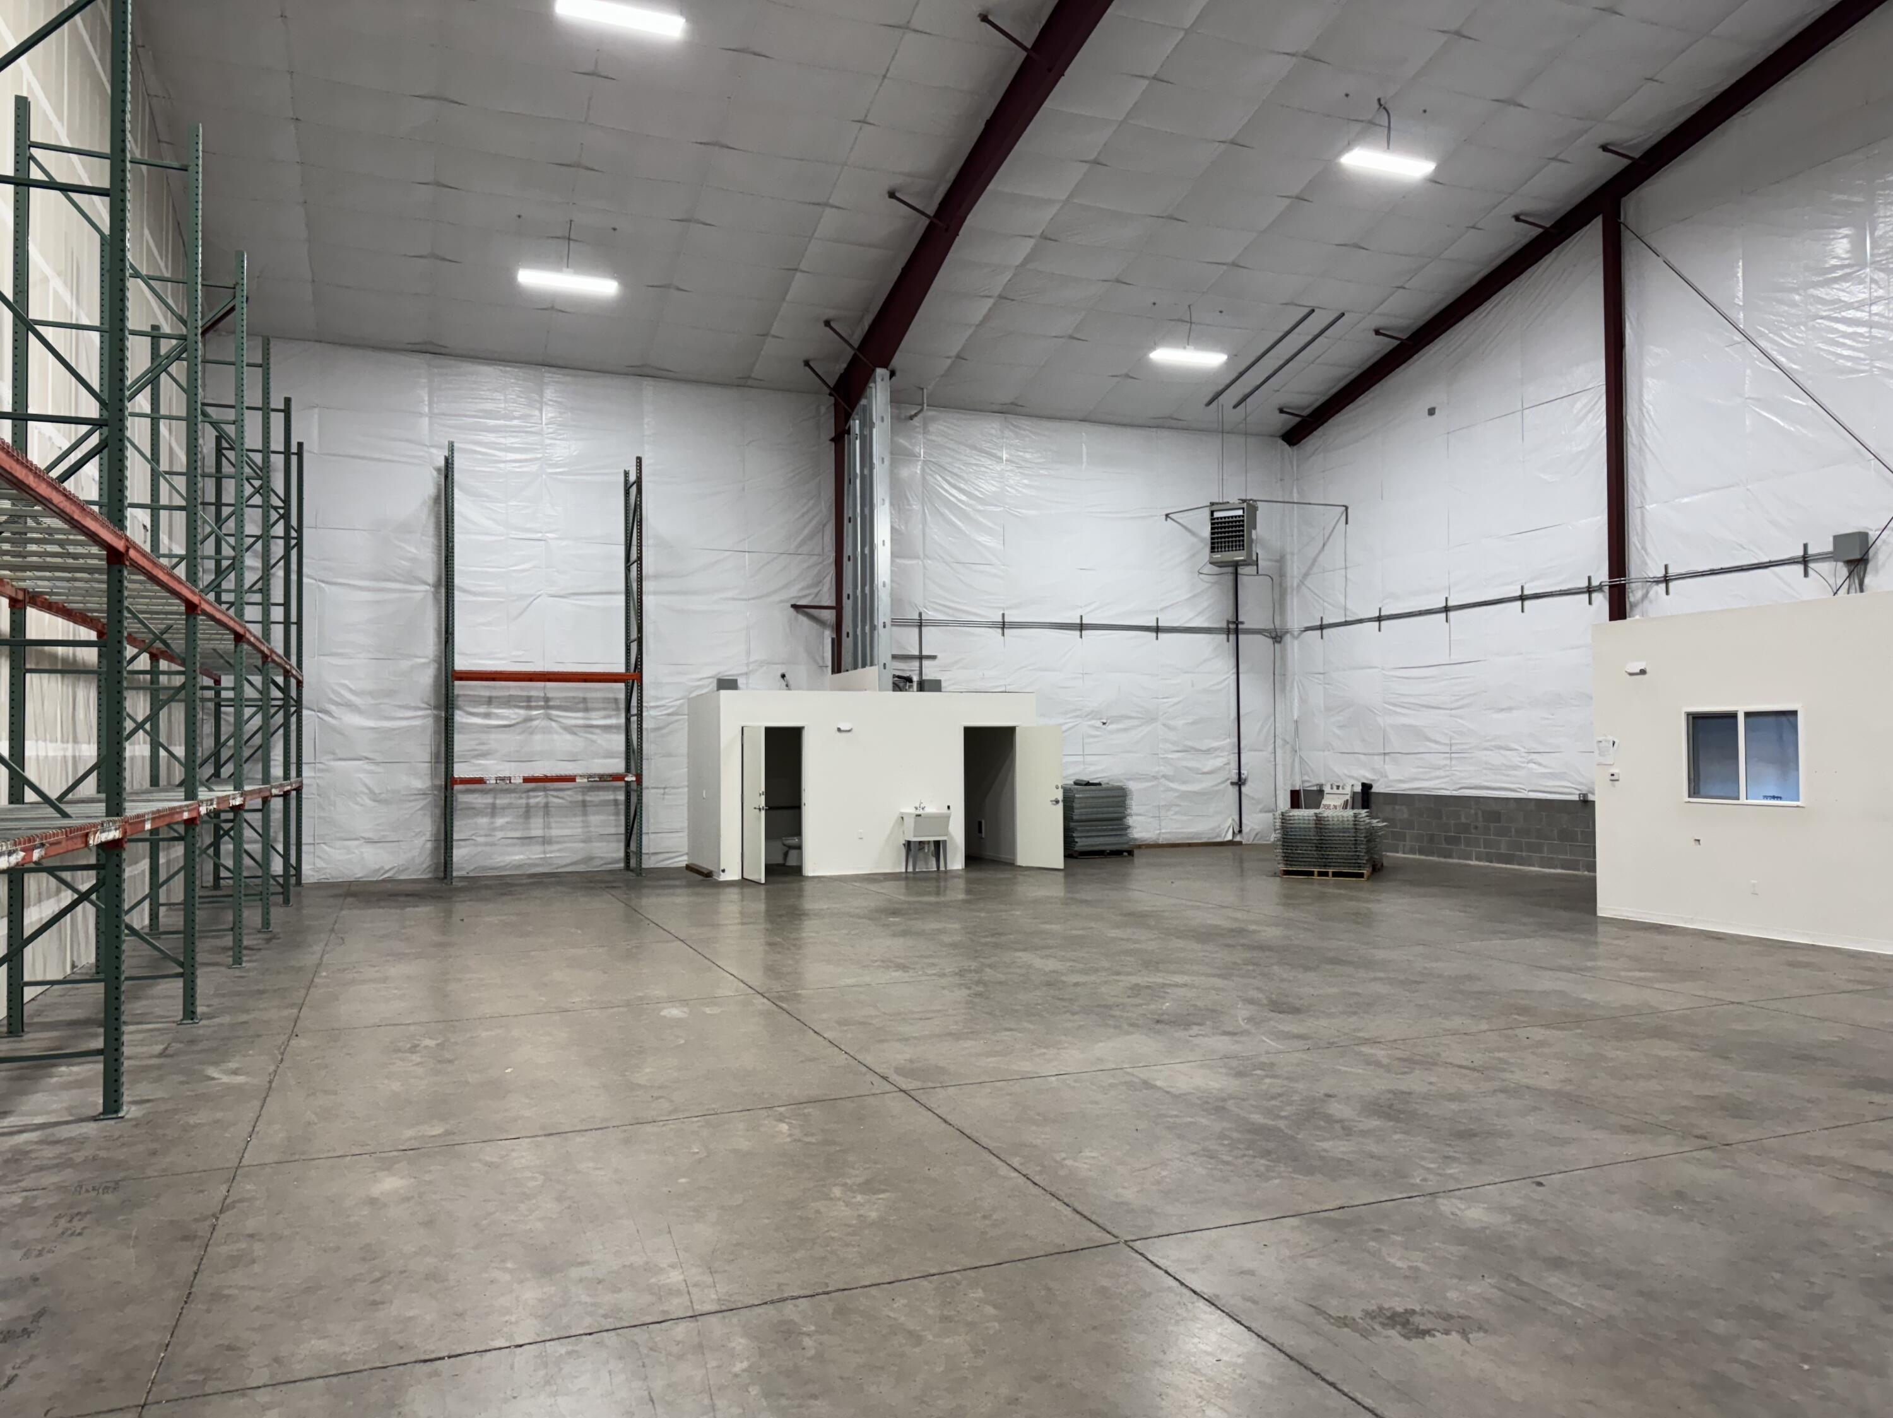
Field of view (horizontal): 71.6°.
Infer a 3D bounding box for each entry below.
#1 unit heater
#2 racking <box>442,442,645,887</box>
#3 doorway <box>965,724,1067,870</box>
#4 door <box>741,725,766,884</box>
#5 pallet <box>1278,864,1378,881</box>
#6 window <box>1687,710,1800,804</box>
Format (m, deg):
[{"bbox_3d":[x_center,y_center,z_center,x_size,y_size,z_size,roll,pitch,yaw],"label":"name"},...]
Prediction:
[{"bbox_3d":[4.931,-2.979,22.500,0.660,1.000,0.660,-1,-2,25],"label":"unit heater"},{"bbox_3d":[-5.764,-0.616,18.848,2.594,6.032,1.067,0,-2,-22],"label":"racking"},{"bbox_3d":[0.975,1.318,19.478,1.285,2.150,0.953,0,-2,-22],"label":"doorway"},{"bbox_3d":[-2.618,1.284,17.900,0.050,2.120,0.905,1,-2,-24],"label":"door"},{"bbox_3d":[5.333,2.269,18.325,1.150,0.140,1.080,-1,-2,23],"label":"pallet"},{"bbox_3d":[7.564,0.446,12.455,0.100,0.915,1.167,0,-2,-22],"label":"window"}]

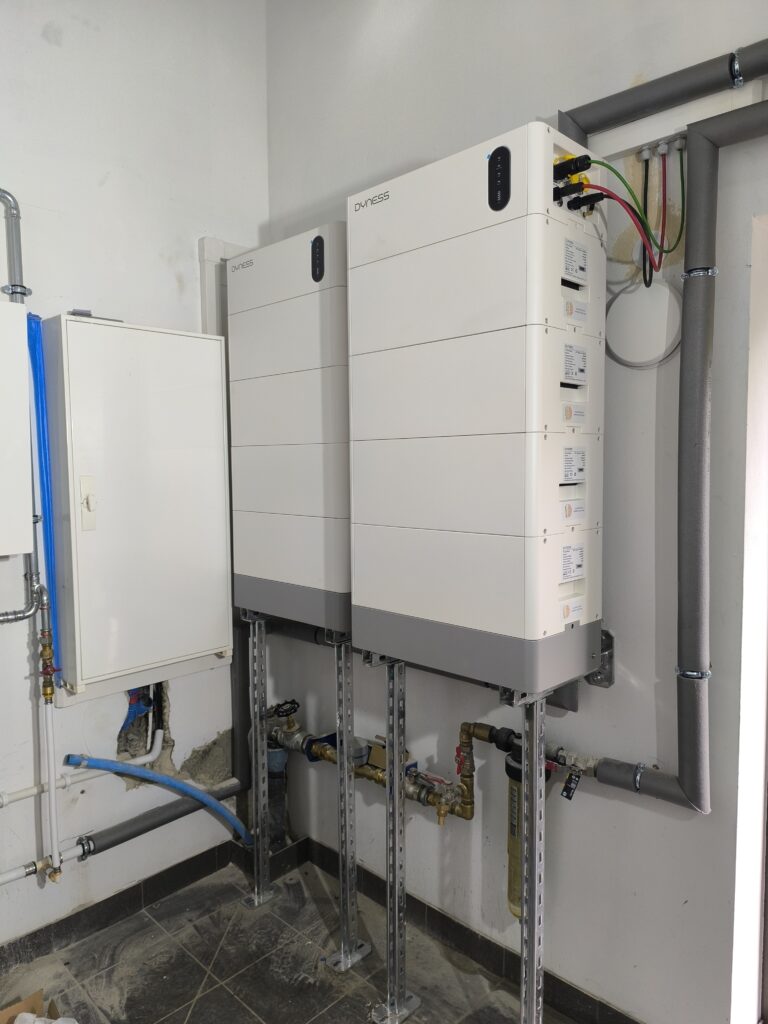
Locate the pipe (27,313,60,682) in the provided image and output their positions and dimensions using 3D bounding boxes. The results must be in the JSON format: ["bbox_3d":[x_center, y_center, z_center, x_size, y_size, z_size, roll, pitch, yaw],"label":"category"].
[{"bbox_3d":[-1.032,-0.020,2.079,0.042,1.130,0.045,3,6,44],"label":"pipe"}]

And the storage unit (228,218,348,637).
[{"bbox_3d":[-0.227,-0.253,2.253,0.589,1.183,0.291,3,6,44],"label":"storage unit"}]

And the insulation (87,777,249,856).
[{"bbox_3d":[-0.753,1.061,2.421,0.060,0.060,0.580,3,6,44],"label":"insulation"}]

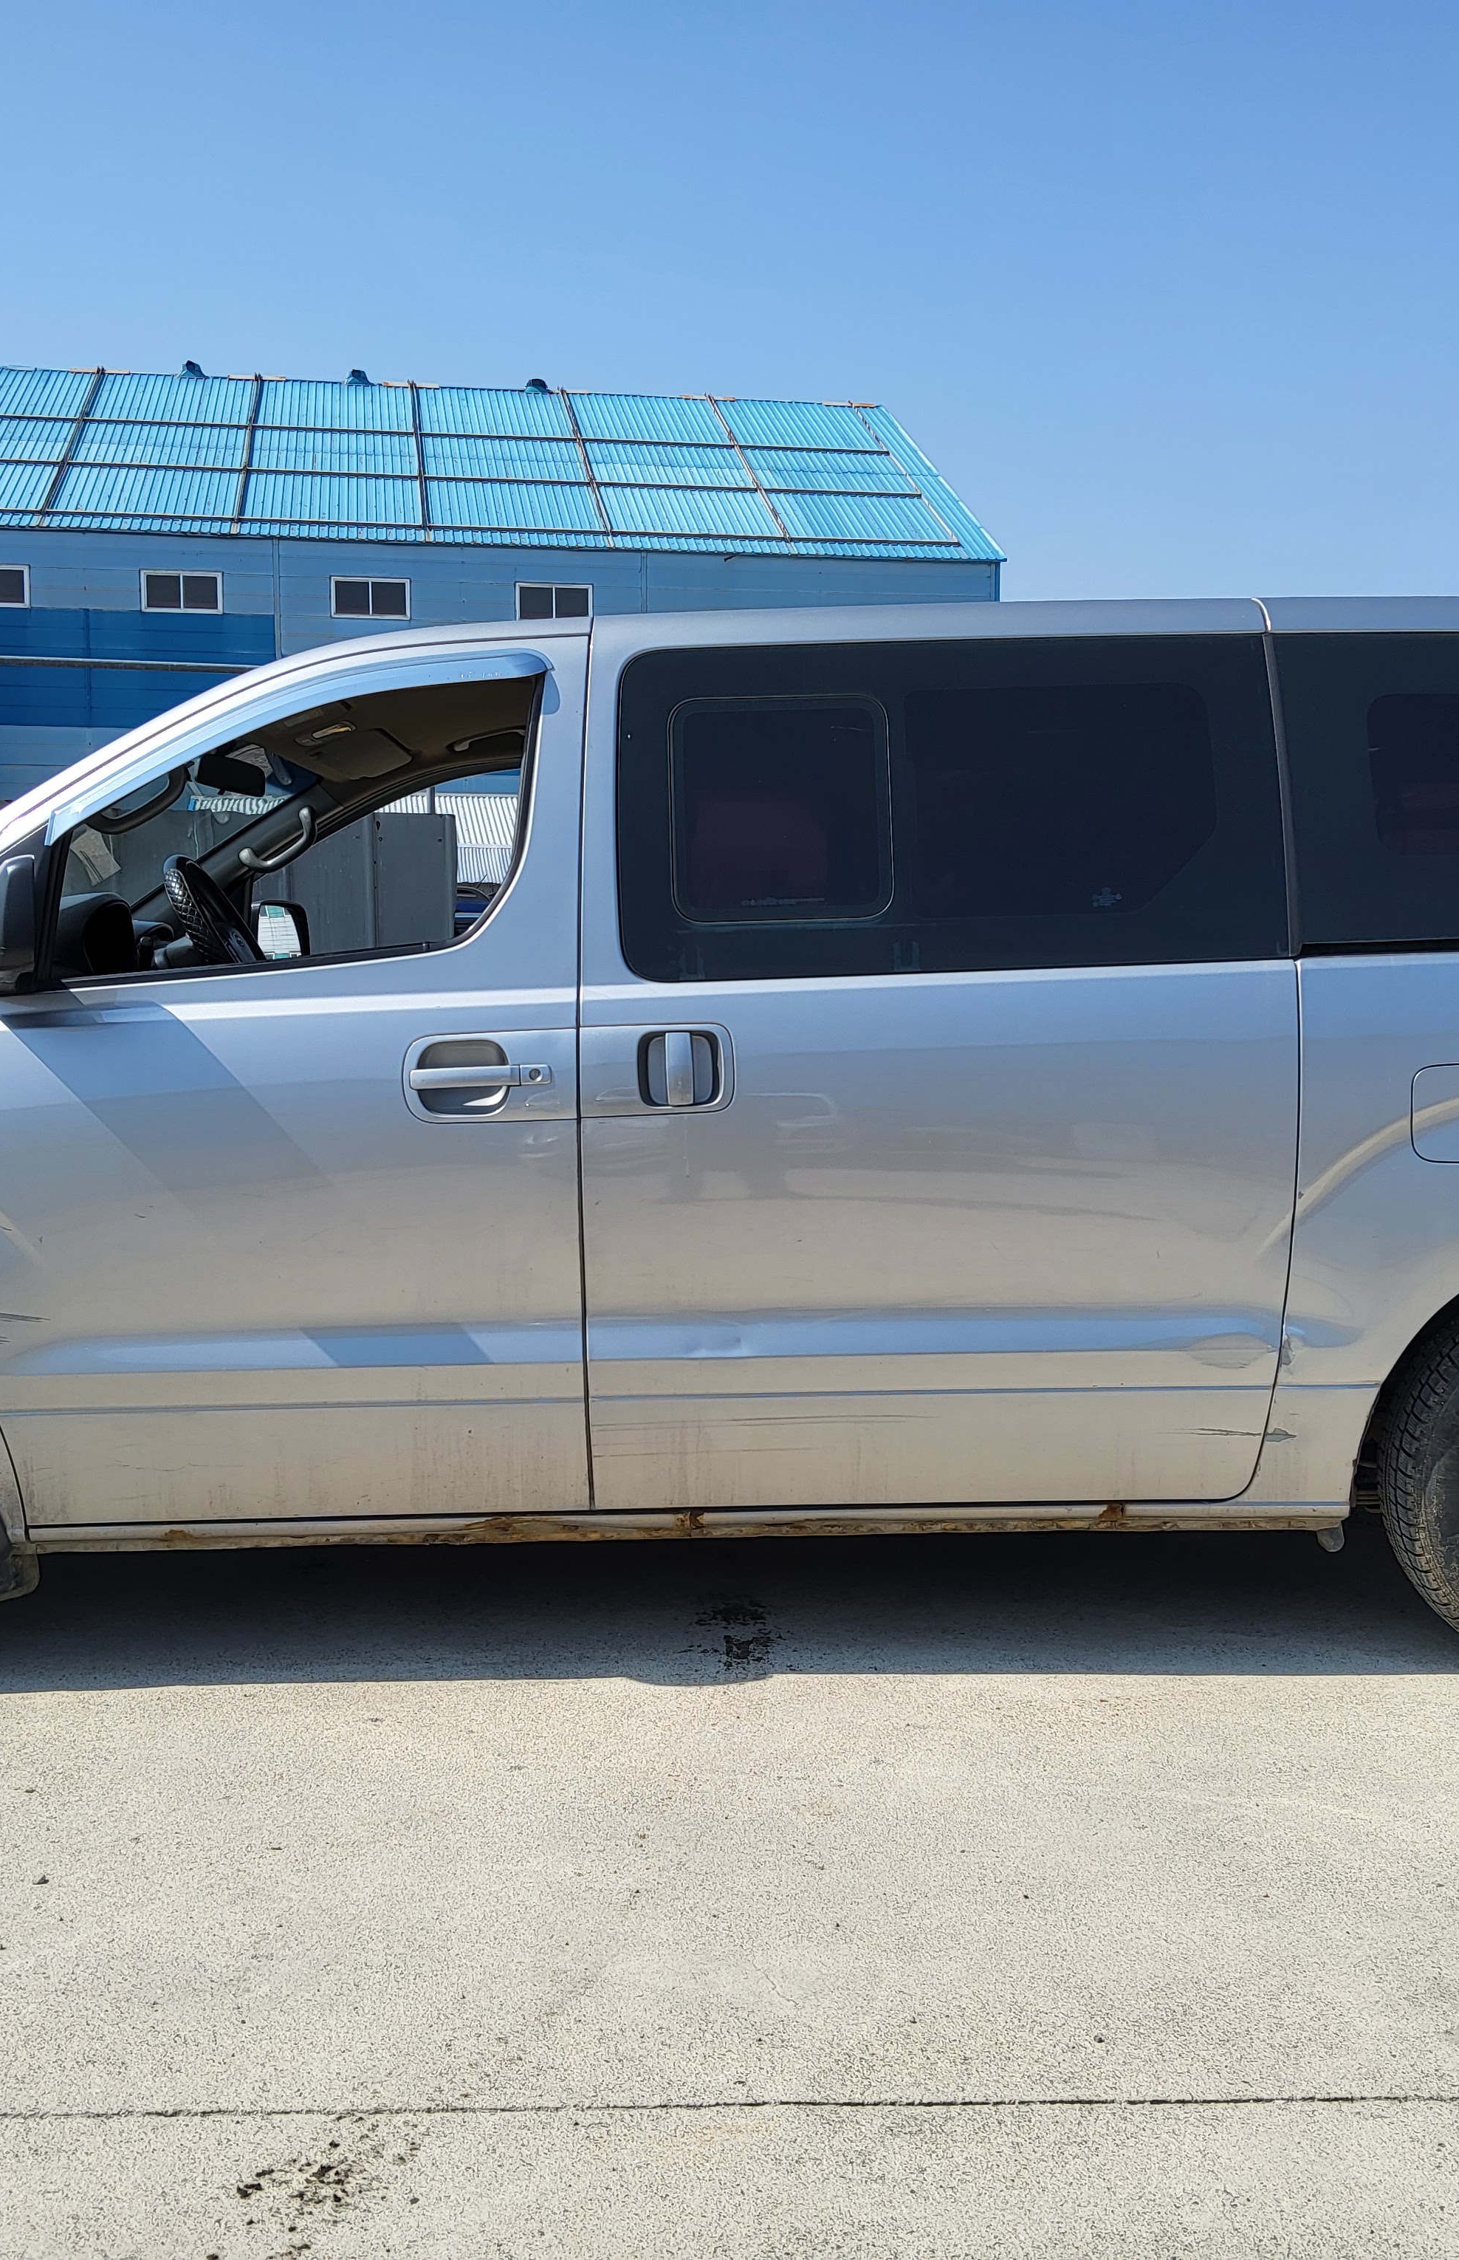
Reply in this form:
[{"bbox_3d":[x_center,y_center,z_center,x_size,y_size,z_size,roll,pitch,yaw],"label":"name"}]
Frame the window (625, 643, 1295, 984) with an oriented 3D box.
[{"bbox_3d":[0.380,-0.547,3.821,1.120,0.590,0.050,-1,-9,0],"label":"window"}]

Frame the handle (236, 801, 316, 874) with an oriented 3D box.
[{"bbox_3d":[-1.058,-0.681,5.342,0.230,0.075,0.035,-34,-33,5],"label":"handle"}]

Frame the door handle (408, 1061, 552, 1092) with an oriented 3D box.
[{"bbox_3d":[-0.414,-0.089,3.760,0.240,0.043,0.050,-2,3,0],"label":"door handle"}]

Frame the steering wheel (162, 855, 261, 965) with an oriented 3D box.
[{"bbox_3d":[-0.967,-0.342,4.306,0.120,0.390,0.390,-30,4,2],"label":"steering wheel"}]

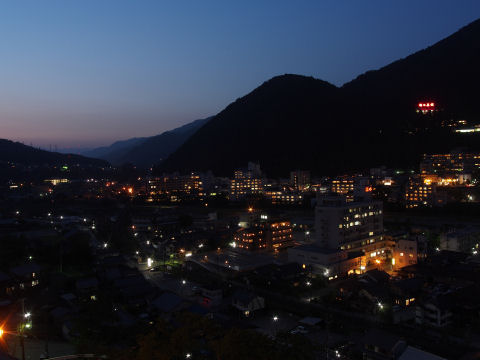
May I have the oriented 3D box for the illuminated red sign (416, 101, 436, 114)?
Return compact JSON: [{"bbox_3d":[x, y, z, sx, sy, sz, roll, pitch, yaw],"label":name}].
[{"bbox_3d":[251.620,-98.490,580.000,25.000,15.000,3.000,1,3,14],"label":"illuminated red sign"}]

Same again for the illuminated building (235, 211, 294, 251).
[{"bbox_3d":[13.800,29.660,244.083,21.000,21.000,27.000,-3,4,-42],"label":"illuminated building"}]

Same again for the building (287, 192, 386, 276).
[{"bbox_3d":[55.000,26.236,233.872,25.000,35.000,63.000,3,4,42],"label":"building"}]

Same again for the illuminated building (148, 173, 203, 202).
[{"bbox_3d":[-82.000,7.030,553.296,72.000,37.000,20.000,0,3,-7],"label":"illuminated building"}]

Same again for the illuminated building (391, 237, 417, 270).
[{"bbox_3d":[86.500,37.923,226.525,11.500,14.500,9.500,2,4,30],"label":"illuminated building"}]

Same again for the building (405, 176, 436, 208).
[{"bbox_3d":[180.500,11.668,432.364,27.000,33.500,17.000,1,3,14],"label":"building"}]

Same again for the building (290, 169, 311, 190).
[{"bbox_3d":[88.500,2.308,636.162,27.000,33.000,18.000,0,3,0],"label":"building"}]

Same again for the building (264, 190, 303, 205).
[{"bbox_3d":[49.500,20.428,493.963,41.000,17.000,15.000,0,3,-5],"label":"building"}]

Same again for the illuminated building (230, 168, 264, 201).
[{"bbox_3d":[9.000,5.716,541.202,39.000,41.000,18.000,-1,3,-12],"label":"illuminated building"}]

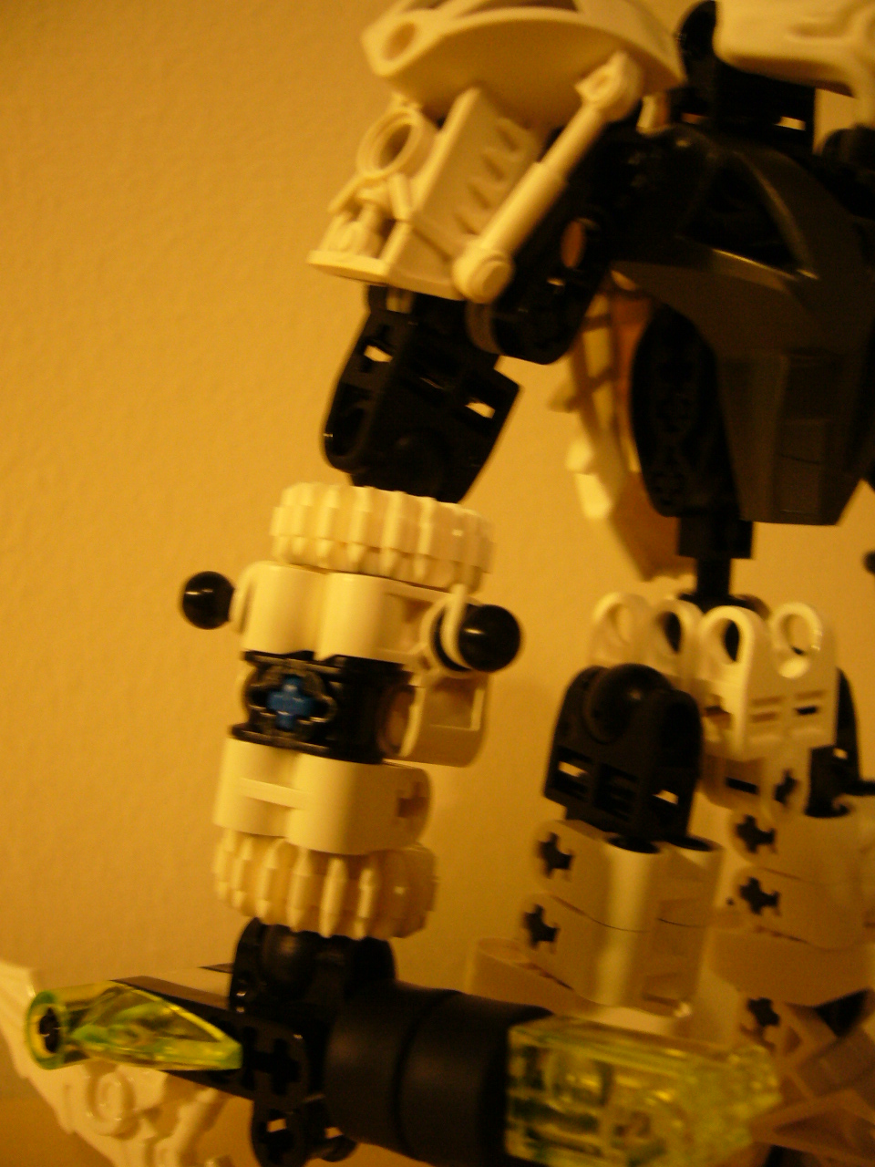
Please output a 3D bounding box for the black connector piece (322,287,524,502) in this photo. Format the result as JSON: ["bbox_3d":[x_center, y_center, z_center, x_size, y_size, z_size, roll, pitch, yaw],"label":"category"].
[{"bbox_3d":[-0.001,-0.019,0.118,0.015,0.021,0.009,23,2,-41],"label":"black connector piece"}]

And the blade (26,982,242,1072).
[{"bbox_3d":[-0.031,0.046,0.123,0.021,0.009,0.008,13,-8,-39],"label":"blade"}]

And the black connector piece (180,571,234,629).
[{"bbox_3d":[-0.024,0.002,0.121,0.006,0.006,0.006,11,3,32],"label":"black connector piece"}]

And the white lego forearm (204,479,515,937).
[{"bbox_3d":[-0.008,0.012,0.119,0.026,0.041,0.024,9,0,24],"label":"white lego forearm"}]

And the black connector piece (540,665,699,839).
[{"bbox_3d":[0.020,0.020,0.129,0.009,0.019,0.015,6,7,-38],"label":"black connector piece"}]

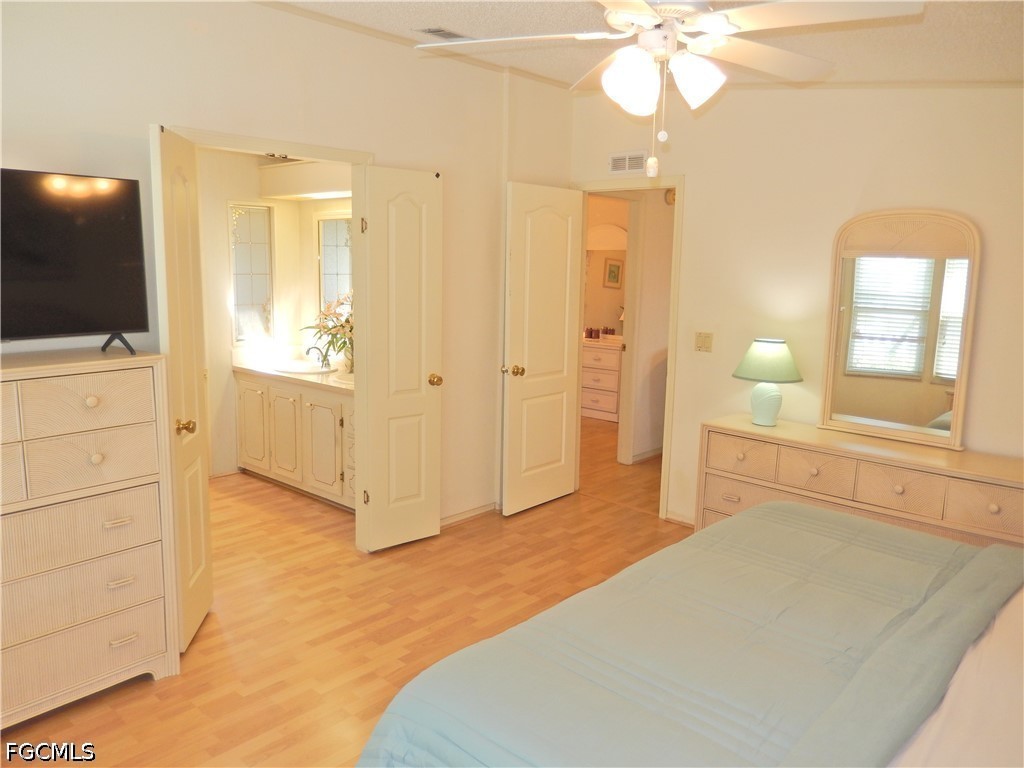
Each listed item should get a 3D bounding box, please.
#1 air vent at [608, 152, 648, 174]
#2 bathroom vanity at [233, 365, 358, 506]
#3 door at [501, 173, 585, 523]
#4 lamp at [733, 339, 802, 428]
[{"bbox_3d":[0.713,-1.371,4.581,0.024,0.140,0.305,-7,12,-43],"label":"air vent"},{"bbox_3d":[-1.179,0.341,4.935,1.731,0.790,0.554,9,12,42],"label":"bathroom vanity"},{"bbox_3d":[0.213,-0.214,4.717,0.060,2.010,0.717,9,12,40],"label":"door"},{"bbox_3d":[1.328,-0.016,3.834,0.363,0.434,0.363,-7,12,-43],"label":"lamp"}]

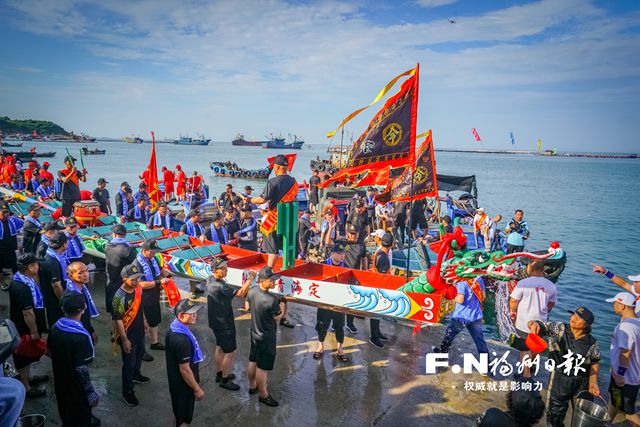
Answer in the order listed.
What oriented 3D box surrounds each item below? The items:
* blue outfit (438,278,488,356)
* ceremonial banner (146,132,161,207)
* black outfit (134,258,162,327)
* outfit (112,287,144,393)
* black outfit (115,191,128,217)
[{"bbox_3d":[2.091,1.665,6.500,0.600,1.250,0.500,-5,11,-37],"label":"blue outfit"},{"bbox_3d":[-5.057,-1.336,13.500,0.420,2.400,0.350,2,9,0],"label":"ceremonial banner"},{"bbox_3d":[-2.474,1.128,6.430,0.320,1.000,0.450,7,10,30],"label":"black outfit"},{"bbox_3d":[-2.421,1.614,5.650,0.360,1.380,0.460,8,11,34],"label":"outfit"},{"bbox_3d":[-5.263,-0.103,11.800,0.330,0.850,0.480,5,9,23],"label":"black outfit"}]

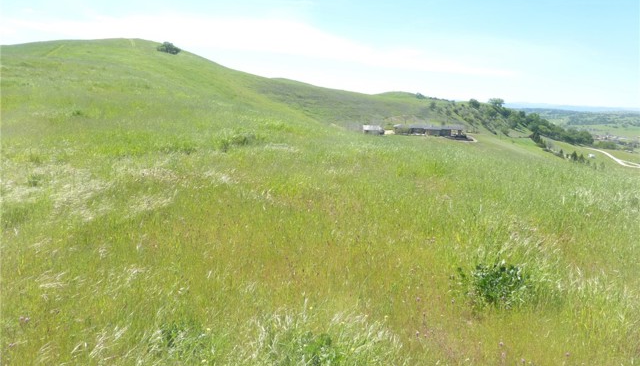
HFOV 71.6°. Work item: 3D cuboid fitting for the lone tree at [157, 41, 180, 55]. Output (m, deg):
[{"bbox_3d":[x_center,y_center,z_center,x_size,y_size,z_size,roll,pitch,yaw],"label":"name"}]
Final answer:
[{"bbox_3d":[-61.460,-54.564,180.000,9.500,5.200,8.500,1,10,0],"label":"lone tree"}]

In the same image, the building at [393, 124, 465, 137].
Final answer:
[{"bbox_3d":[46.462,-22.481,190.000,30.000,5.000,13.500,2,10,3],"label":"building"}]

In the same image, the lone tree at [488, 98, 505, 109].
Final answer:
[{"bbox_3d":[111.382,-50.169,280.000,10.000,7.800,9.500,1,10,0],"label":"lone tree"}]

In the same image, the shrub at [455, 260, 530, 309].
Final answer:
[{"bbox_3d":[1.672,0.984,4.300,0.720,0.440,0.620,1,10,0],"label":"shrub"}]

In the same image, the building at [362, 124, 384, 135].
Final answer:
[{"bbox_3d":[22.696,-22.910,190.000,8.800,4.200,7.000,2,10,6],"label":"building"}]

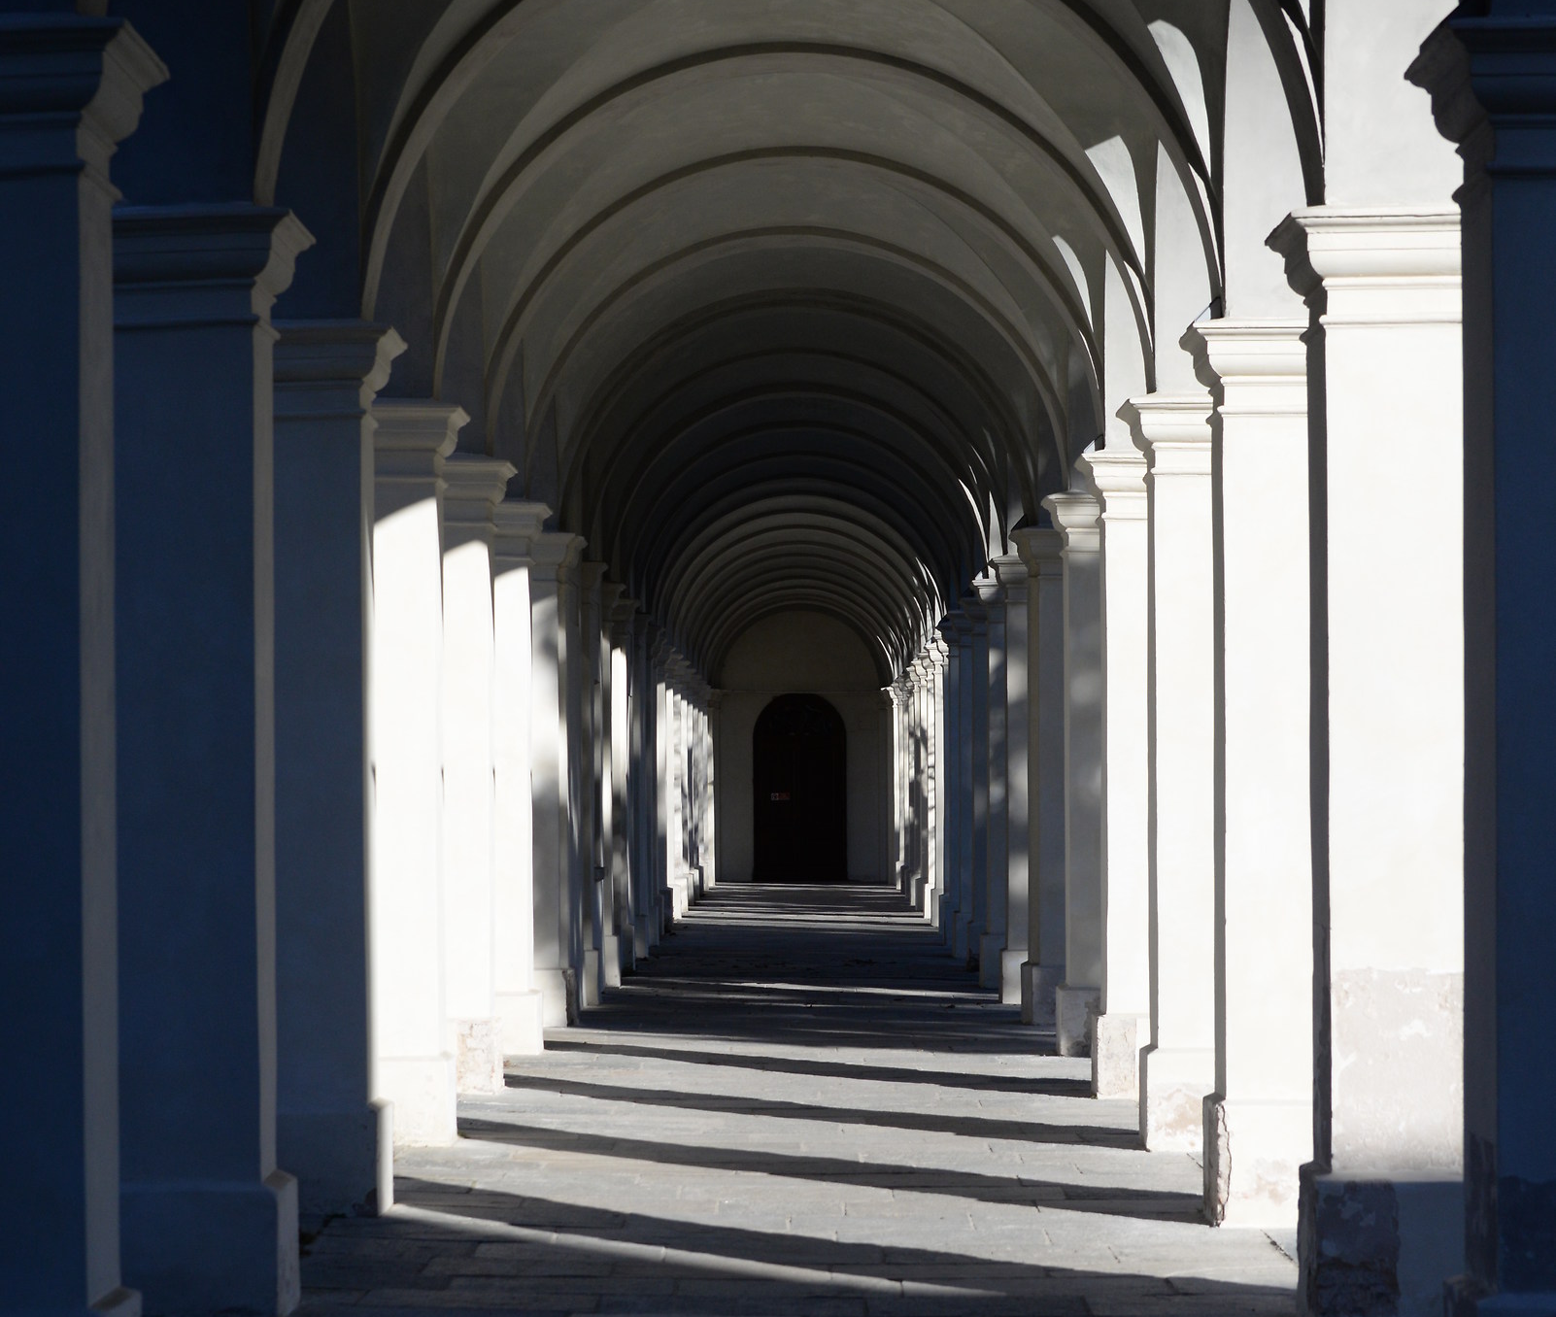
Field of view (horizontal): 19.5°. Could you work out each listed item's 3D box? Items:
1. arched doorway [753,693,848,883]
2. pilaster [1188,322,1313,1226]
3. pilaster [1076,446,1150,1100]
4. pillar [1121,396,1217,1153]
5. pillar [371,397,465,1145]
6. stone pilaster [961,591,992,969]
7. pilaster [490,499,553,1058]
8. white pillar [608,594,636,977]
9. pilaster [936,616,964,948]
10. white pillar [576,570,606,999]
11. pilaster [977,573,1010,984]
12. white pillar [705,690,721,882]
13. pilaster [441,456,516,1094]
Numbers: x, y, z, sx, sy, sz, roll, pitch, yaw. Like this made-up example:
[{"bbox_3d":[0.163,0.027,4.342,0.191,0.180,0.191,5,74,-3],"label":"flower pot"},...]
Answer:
[{"bbox_3d":[0.394,2.246,78.454,1.623,3.262,0.300,0,-2,0],"label":"arched doorway"},{"bbox_3d":[1.790,0.410,16.260,0.630,3.168,0.630,0,-2,0],"label":"pilaster"},{"bbox_3d":[1.921,0.611,23.201,0.700,3.250,0.700,0,-2,0],"label":"pilaster"},{"bbox_3d":[1.903,0.514,19.973,0.700,3.250,0.700,0,-2,0],"label":"pillar"},{"bbox_3d":[-1.663,0.504,19.483,0.630,3.168,0.630,0,-2,0],"label":"pillar"},{"bbox_3d":[1.879,1.055,38.421,0.630,3.168,0.630,0,-2,0],"label":"stone pilaster"},{"bbox_3d":[-1.704,0.717,26.449,0.700,3.250,0.700,0,-2,0],"label":"pilaster"},{"bbox_3d":[-1.515,1.050,38.240,0.630,3.168,0.630,0,-2,0],"label":"white pillar"},{"bbox_3d":[1.884,1.227,44.320,0.630,3.168,0.630,0,-2,0],"label":"pilaster"},{"bbox_3d":[-1.540,0.877,32.301,0.630,3.168,0.630,0,-2,0],"label":"white pillar"},{"bbox_3d":[1.854,0.960,35.162,0.630,3.168,0.630,0,-2,0],"label":"pilaster"},{"bbox_3d":[-1.426,2.214,76.481,0.700,3.250,0.700,0,-2,0],"label":"white pillar"},{"bbox_3d":[-1.722,0.621,23.221,0.700,3.250,0.700,0,-2,0],"label":"pilaster"}]

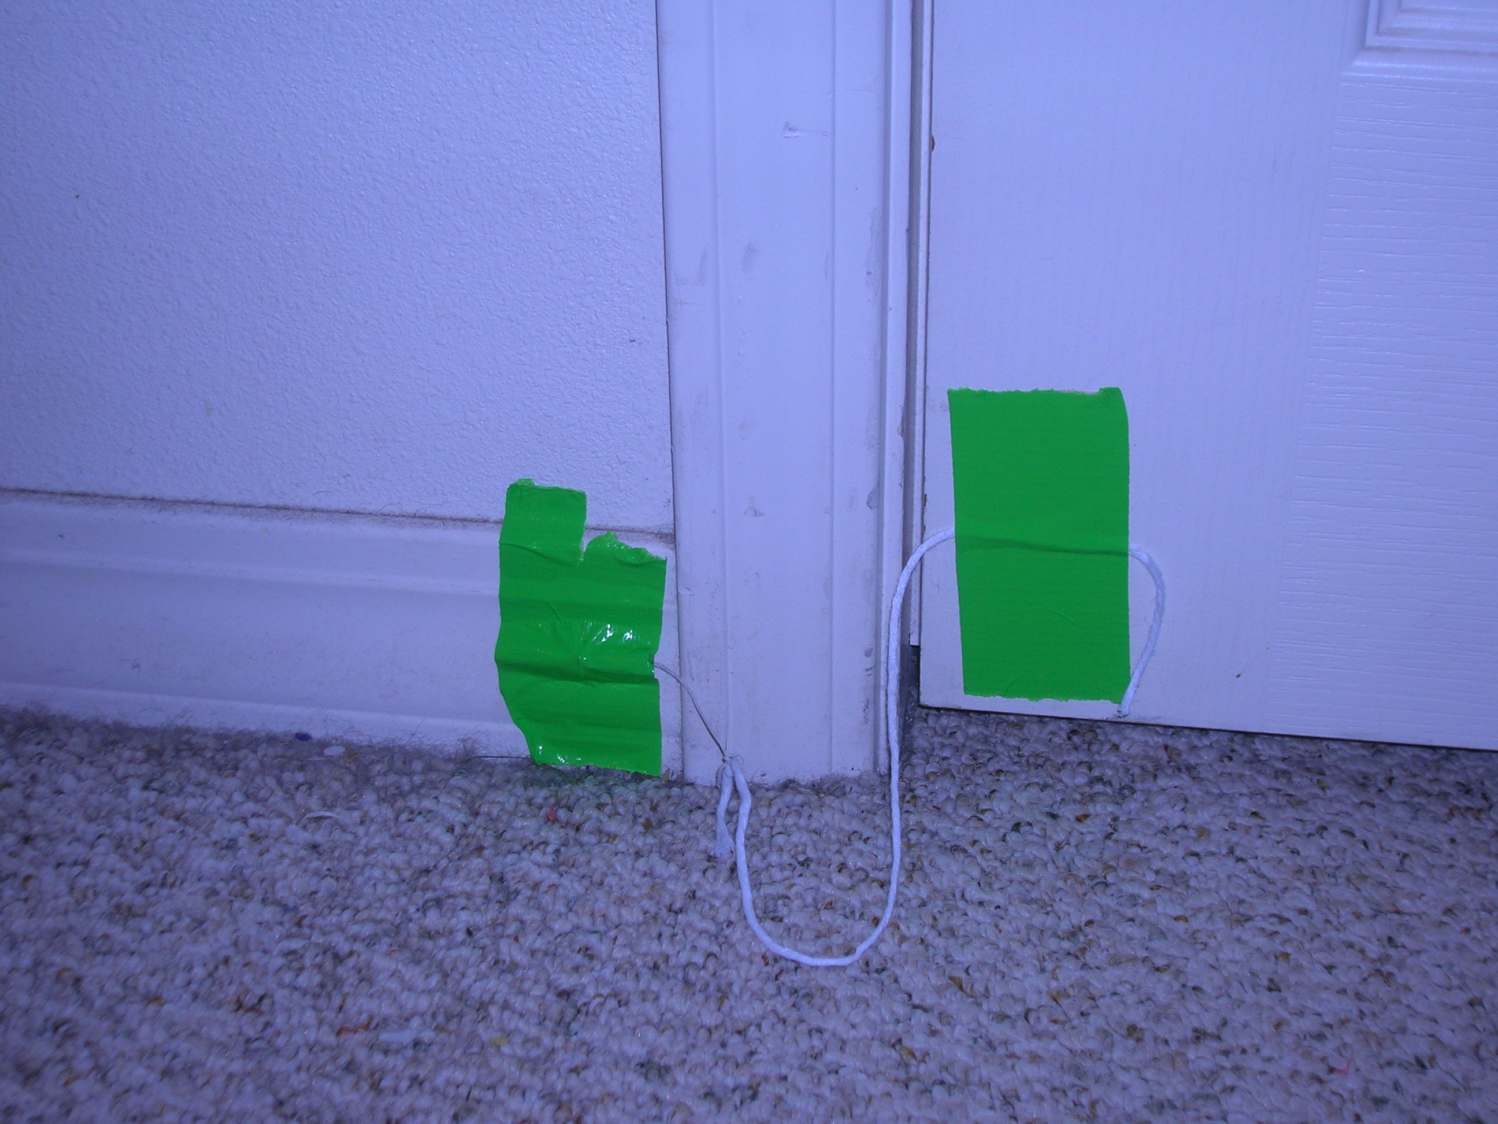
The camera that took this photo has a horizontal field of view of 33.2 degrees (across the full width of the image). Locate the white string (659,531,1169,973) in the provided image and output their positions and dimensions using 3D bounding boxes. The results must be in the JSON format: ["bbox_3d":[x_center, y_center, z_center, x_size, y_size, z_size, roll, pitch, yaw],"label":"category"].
[{"bbox_3d":[0.040,0.050,0.676,0.139,0.085,0.099,4,31,8],"label":"white string"}]

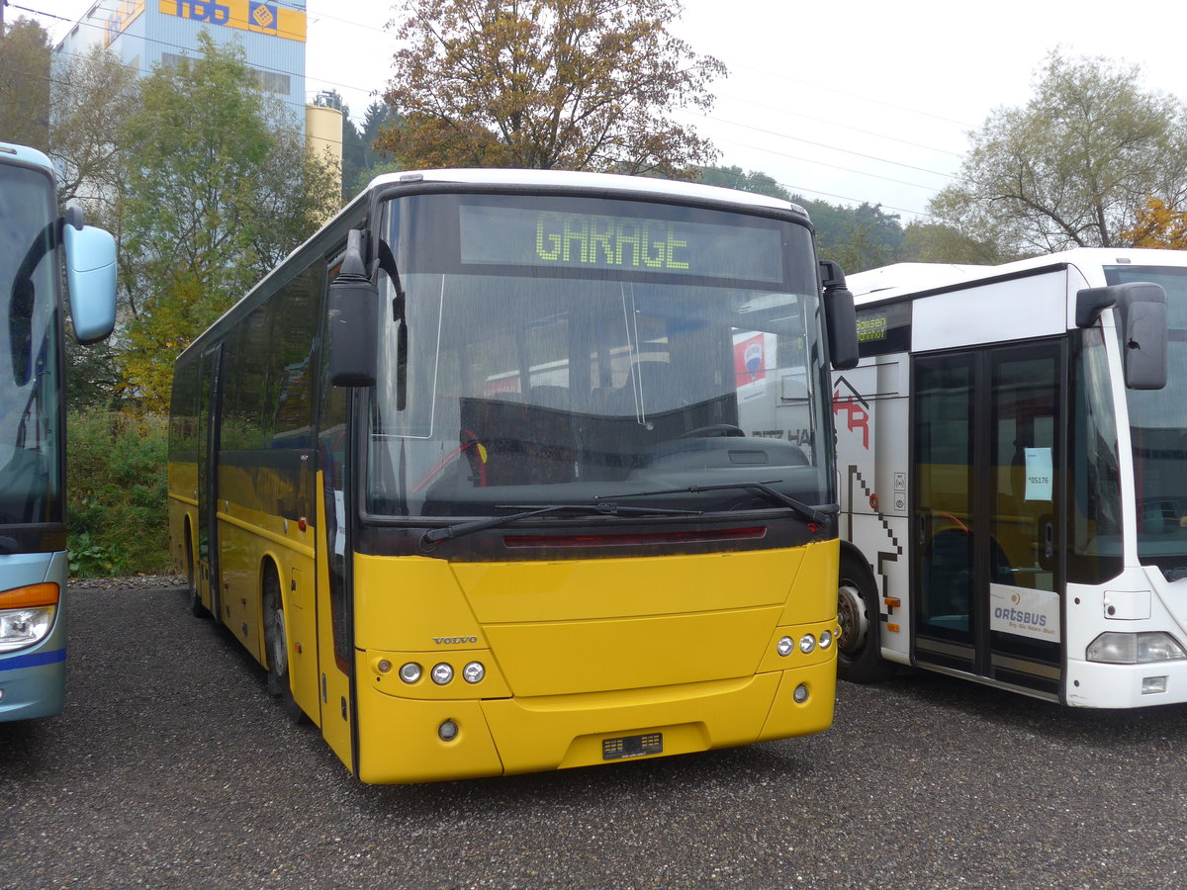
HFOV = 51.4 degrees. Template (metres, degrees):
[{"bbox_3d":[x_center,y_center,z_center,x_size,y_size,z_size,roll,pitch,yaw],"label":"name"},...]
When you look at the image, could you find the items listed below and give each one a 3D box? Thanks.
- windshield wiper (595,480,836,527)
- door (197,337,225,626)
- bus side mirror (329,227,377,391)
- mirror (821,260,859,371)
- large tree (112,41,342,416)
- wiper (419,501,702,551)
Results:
[{"bbox_3d":[0.606,0.287,5.939,1.290,0.230,0.160,0,0,-23],"label":"windshield wiper"},{"bbox_3d":[-3.548,0.364,11.469,0.160,2.420,1.600,0,0,-23],"label":"door"},{"bbox_3d":[-1.036,-0.590,5.351,0.200,0.680,0.180,0,0,-23],"label":"bus side mirror"},{"bbox_3d":[1.307,-0.682,6.524,0.190,0.590,0.170,0,0,-23],"label":"mirror"},{"bbox_3d":[-6.850,-3.000,23.000,4.200,9.300,4.200,-1,0,0],"label":"large tree"},{"bbox_3d":[-0.114,0.353,5.602,1.330,0.200,0.160,0,0,-23],"label":"wiper"}]

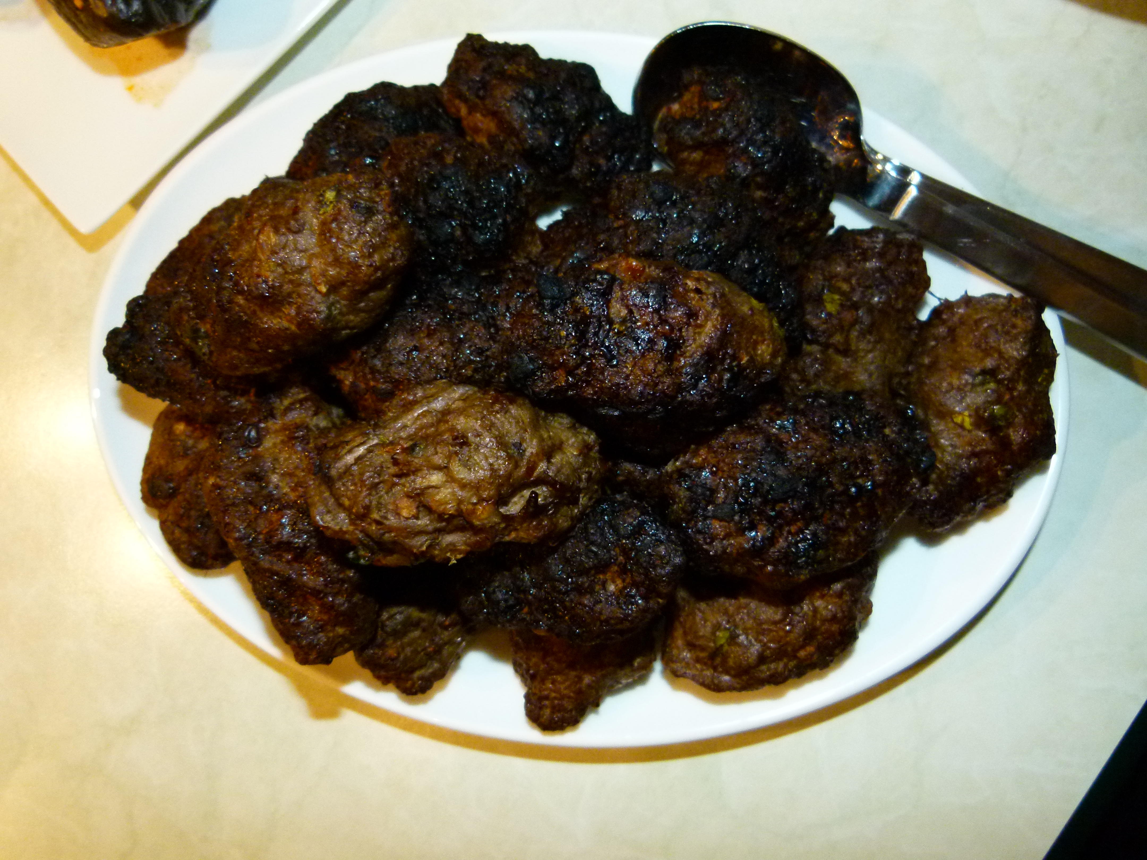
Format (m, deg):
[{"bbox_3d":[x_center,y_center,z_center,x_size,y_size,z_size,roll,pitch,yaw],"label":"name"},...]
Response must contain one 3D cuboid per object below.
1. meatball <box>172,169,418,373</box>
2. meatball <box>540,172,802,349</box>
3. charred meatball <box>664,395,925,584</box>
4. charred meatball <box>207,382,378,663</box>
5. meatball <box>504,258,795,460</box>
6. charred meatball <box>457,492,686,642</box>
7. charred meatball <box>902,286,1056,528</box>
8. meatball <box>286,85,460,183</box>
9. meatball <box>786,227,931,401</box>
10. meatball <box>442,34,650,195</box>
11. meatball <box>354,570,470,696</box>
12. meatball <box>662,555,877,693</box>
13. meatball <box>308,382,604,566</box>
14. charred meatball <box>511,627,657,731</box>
[{"bbox_3d":[-0.088,-0.048,0.257,0.080,0.042,0.057,-37,77,-10],"label":"meatball"},{"bbox_3d":[0.033,-0.054,0.273,0.088,0.042,0.059,24,75,7],"label":"meatball"},{"bbox_3d":[0.064,0.018,0.241,0.076,0.042,0.051,-12,80,-2],"label":"charred meatball"},{"bbox_3d":[-0.083,0.029,0.249,0.046,0.040,0.083,-21,81,-4],"label":"charred meatball"},{"bbox_3d":[0.023,-0.023,0.247,0.081,0.045,0.057,11,73,3],"label":"meatball"},{"bbox_3d":[0.000,0.040,0.247,0.069,0.040,0.046,-19,74,-6],"label":"charred meatball"},{"bbox_3d":[0.133,-0.006,0.270,0.048,0.038,0.074,15,80,3],"label":"charred meatball"},{"bbox_3d":[-0.070,-0.097,0.299,0.071,0.038,0.053,-34,76,-10],"label":"meatball"},{"bbox_3d":[0.094,-0.037,0.278,0.047,0.040,0.073,16,74,5],"label":"meatball"},{"bbox_3d":[-0.009,-0.108,0.284,0.074,0.038,0.045,32,82,5],"label":"meatball"},{"bbox_3d":[-0.050,0.056,0.262,0.039,0.033,0.055,-7,80,-1],"label":"meatball"},{"bbox_3d":[0.061,0.059,0.260,0.068,0.036,0.048,-11,80,-2],"label":"meatball"},{"bbox_3d":[-0.034,0.013,0.236,0.082,0.042,0.050,6,73,2],"label":"meatball"},{"bbox_3d":[0.004,0.062,0.260,0.045,0.034,0.061,16,80,3],"label":"charred meatball"}]

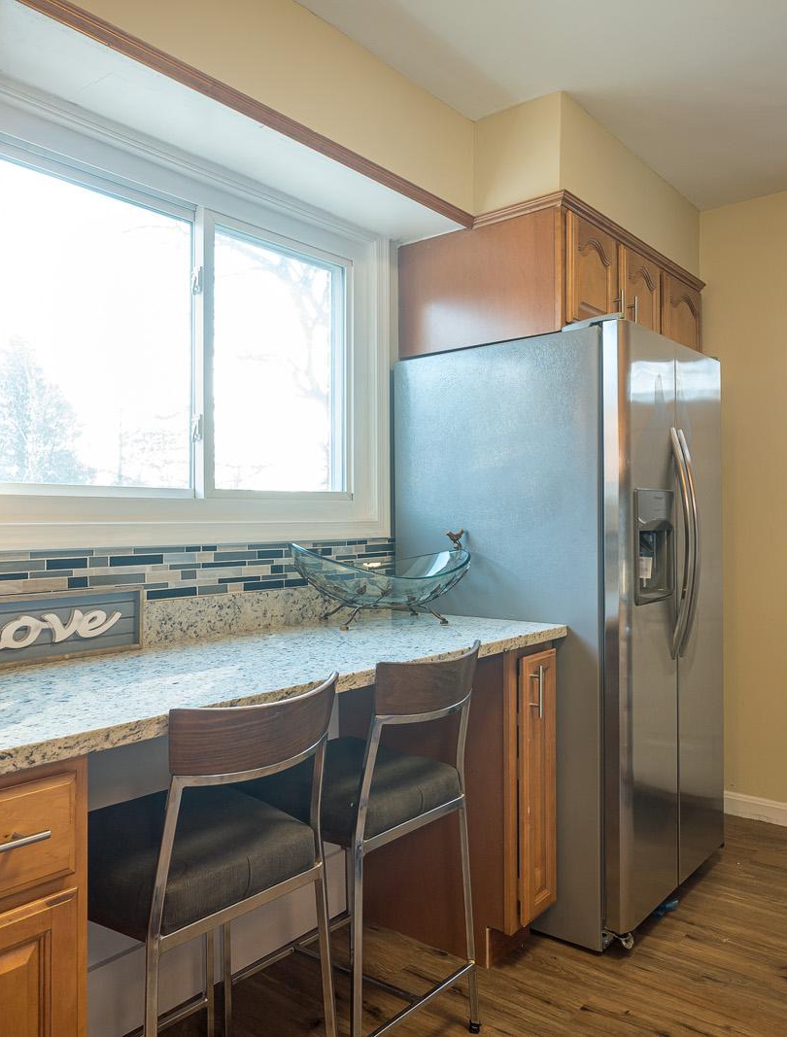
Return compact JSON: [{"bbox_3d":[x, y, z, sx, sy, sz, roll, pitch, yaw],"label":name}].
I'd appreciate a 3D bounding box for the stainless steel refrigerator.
[{"bbox_3d":[0.606,0.326,2.666,0.840,1.775,0.833,0,0,41],"label":"stainless steel refrigerator"}]

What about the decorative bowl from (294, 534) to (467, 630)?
[{"bbox_3d":[-0.025,0.172,2.285,0.555,0.265,0.290,0,0,-20],"label":"decorative bowl"}]

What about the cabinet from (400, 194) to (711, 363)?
[{"bbox_3d":[0.632,-0.736,2.864,0.640,0.387,1.195,0,0,41],"label":"cabinet"}]

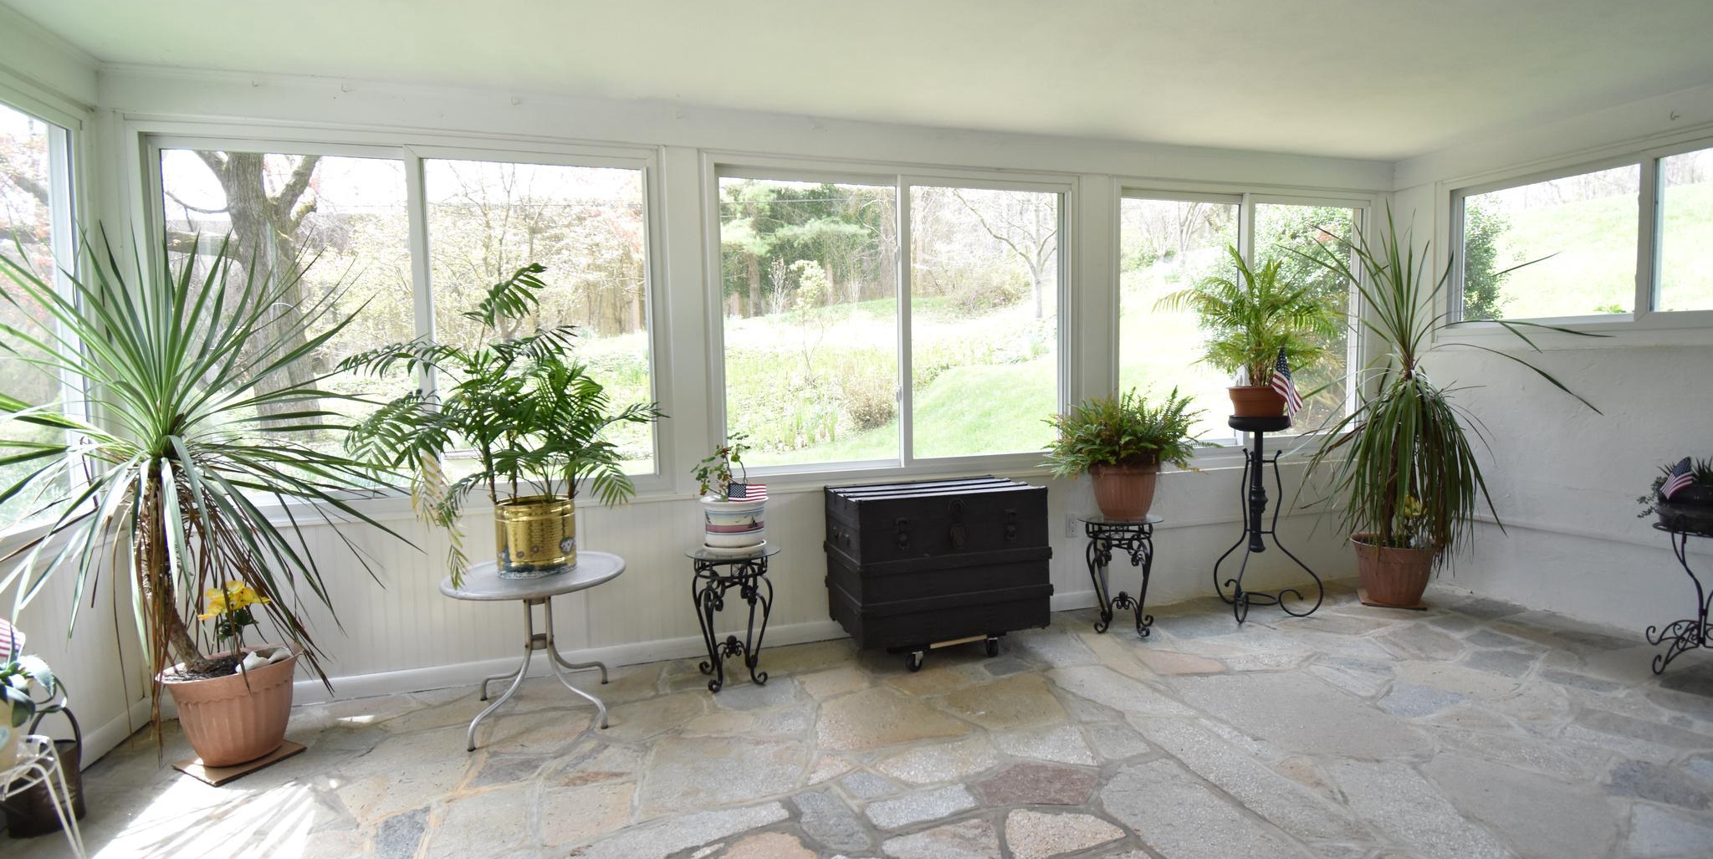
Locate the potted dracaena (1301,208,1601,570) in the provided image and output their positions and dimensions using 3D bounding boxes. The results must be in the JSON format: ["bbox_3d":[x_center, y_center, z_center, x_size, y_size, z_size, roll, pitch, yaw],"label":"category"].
[{"bbox_3d":[2.747,-0.141,3.565,1.054,2.009,0.967,-2,4,-15],"label":"potted dracaena"}]

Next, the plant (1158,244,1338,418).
[{"bbox_3d":[1.952,-0.472,3.476,0.756,0.831,0.670,-2,4,-15],"label":"plant"}]

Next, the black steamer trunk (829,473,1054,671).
[{"bbox_3d":[0.347,0.589,3.096,0.855,0.685,0.470,-2,4,-18],"label":"black steamer trunk"}]

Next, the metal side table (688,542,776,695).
[{"bbox_3d":[-0.510,0.767,2.936,0.372,0.539,0.372,-2,4,-10],"label":"metal side table"}]

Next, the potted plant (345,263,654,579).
[{"bbox_3d":[-1.194,-0.024,2.465,0.972,1.081,0.814,-2,3,-15],"label":"potted plant"}]

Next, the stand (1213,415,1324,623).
[{"bbox_3d":[1.923,0.414,3.426,0.463,0.944,0.435,-2,3,-15],"label":"stand"}]

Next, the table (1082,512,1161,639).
[{"bbox_3d":[1.284,0.691,3.419,0.360,0.539,0.360,0,5,20],"label":"table"}]

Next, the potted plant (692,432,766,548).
[{"bbox_3d":[-0.489,0.246,2.782,0.301,0.461,0.282,-2,3,-15],"label":"potted plant"}]

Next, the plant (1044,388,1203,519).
[{"bbox_3d":[1.272,0.113,3.373,0.694,0.620,0.657,-2,4,-15],"label":"plant"}]

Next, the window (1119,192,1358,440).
[{"bbox_3d":[2.164,-0.605,3.997,1.649,1.321,0.087,-2,4,-15],"label":"window"}]

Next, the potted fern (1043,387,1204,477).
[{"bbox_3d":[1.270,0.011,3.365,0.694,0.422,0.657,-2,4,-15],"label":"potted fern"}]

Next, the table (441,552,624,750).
[{"bbox_3d":[-1.116,0.756,2.527,0.593,0.504,0.593,-2,3,-15],"label":"table"}]

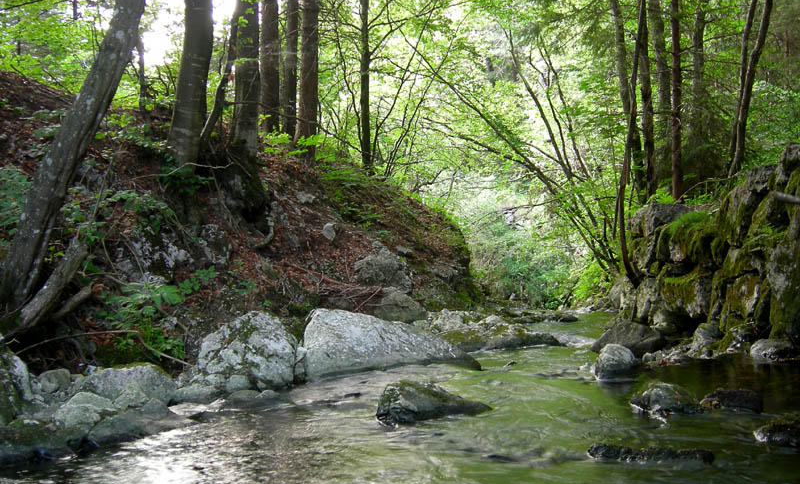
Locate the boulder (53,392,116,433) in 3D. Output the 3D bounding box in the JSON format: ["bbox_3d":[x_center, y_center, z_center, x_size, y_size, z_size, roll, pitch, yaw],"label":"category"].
[{"bbox_3d":[-1.780,0.965,4.950,0.370,0.220,0.320,0,-1,-14],"label":"boulder"}]

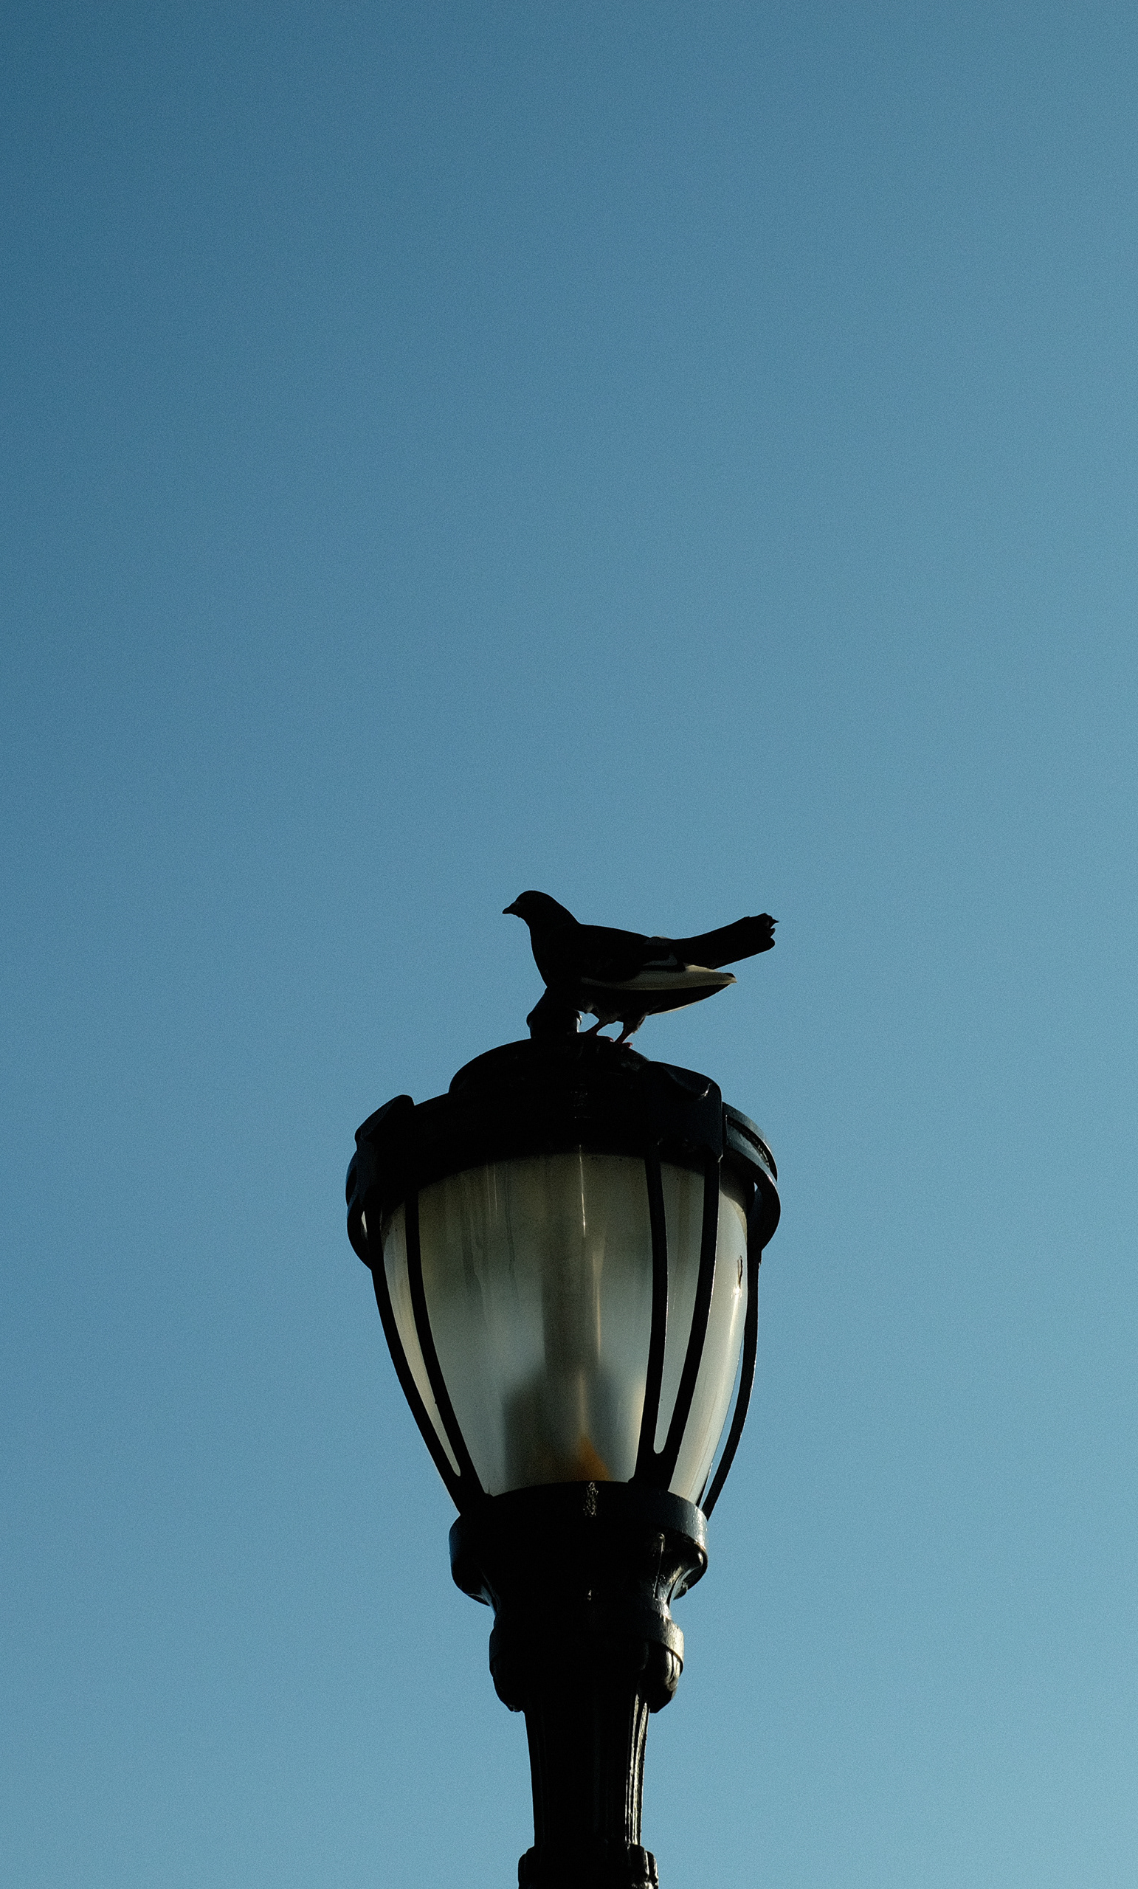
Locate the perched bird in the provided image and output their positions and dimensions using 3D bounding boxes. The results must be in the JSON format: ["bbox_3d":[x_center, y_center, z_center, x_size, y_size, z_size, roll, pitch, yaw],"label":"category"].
[{"bbox_3d":[0.079,0.024,4.600,0.305,0.185,0.115,-2,-29,-1],"label":"perched bird"}]

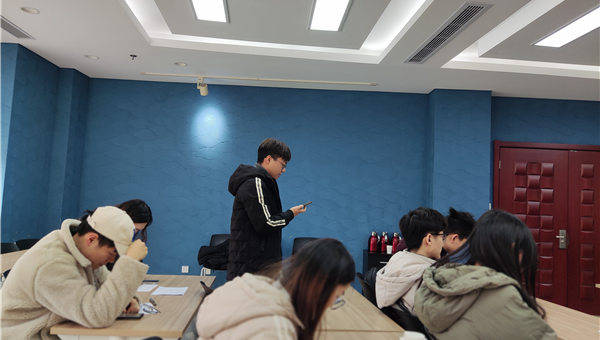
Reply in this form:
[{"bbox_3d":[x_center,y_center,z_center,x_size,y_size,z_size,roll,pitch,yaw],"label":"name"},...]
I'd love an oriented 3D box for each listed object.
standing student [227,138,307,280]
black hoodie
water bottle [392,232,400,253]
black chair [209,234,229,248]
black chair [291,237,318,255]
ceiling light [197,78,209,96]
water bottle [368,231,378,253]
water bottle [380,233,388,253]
[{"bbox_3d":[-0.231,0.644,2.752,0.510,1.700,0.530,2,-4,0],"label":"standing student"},{"bbox_3d":[-0.255,0.363,2.770,0.430,0.800,0.540,2,-4,0],"label":"black hoodie"},{"bbox_3d":[1.222,0.927,5.486,0.120,0.260,0.120,-1,-5,37],"label":"water bottle"},{"bbox_3d":[-0.966,1.237,5.256,0.470,0.830,0.520,2,-4,13],"label":"black chair"},{"bbox_3d":[0.122,1.285,5.281,0.470,0.830,0.520,2,-4,0],"label":"black chair"},{"bbox_3d":[-1.230,-1.054,5.501,0.140,0.220,0.170,2,-4,3],"label":"ceiling light"},{"bbox_3d":[0.938,0.915,5.485,0.120,0.260,0.120,1,-4,16],"label":"water bottle"},{"bbox_3d":[1.080,0.921,5.485,0.120,0.260,0.120,4,-4,-17],"label":"water bottle"}]

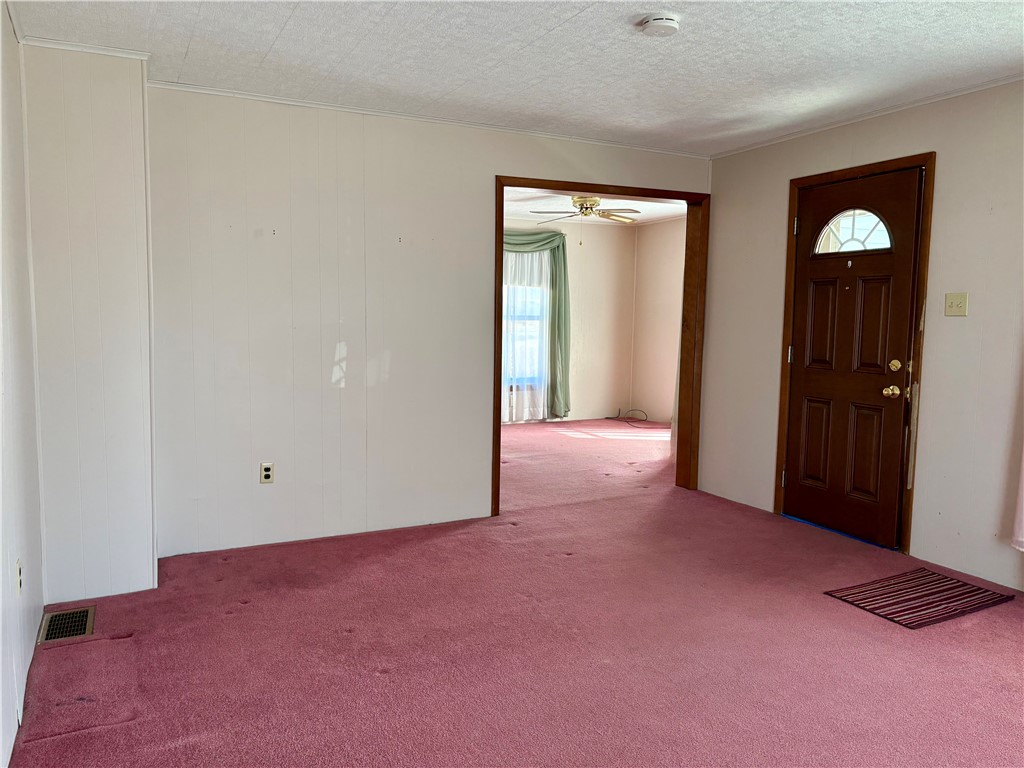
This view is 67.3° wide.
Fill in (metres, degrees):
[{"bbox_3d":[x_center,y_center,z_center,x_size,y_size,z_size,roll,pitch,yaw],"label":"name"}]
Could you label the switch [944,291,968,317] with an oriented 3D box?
[{"bbox_3d":[2.203,-0.393,3.819,0.012,0.117,0.117,-2,6,-27],"label":"switch"}]

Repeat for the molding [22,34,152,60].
[{"bbox_3d":[-1.739,-1.380,3.154,0.463,0.036,0.030,-2,6,-27],"label":"molding"}]

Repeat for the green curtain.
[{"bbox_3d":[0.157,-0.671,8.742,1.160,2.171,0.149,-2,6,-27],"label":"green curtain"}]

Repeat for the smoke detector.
[{"bbox_3d":[0.553,-1.336,2.867,0.146,0.045,0.146,1,5,0],"label":"smoke detector"}]

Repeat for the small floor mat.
[{"bbox_3d":[1.861,0.954,3.507,0.767,0.012,0.448,-2,6,-31],"label":"small floor mat"}]

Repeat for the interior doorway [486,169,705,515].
[{"bbox_3d":[0.598,-0.244,5.100,1.648,2.077,0.159,-2,6,-27],"label":"interior doorway"}]

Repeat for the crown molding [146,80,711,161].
[{"bbox_3d":[-0.192,-1.498,4.474,3.496,0.032,0.030,-2,6,-27],"label":"crown molding"}]

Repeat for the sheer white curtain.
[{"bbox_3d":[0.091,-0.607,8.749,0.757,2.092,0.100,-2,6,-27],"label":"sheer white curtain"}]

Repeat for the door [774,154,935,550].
[{"bbox_3d":[1.932,-0.173,4.424,0.080,2.096,0.946,-2,6,-27],"label":"door"}]

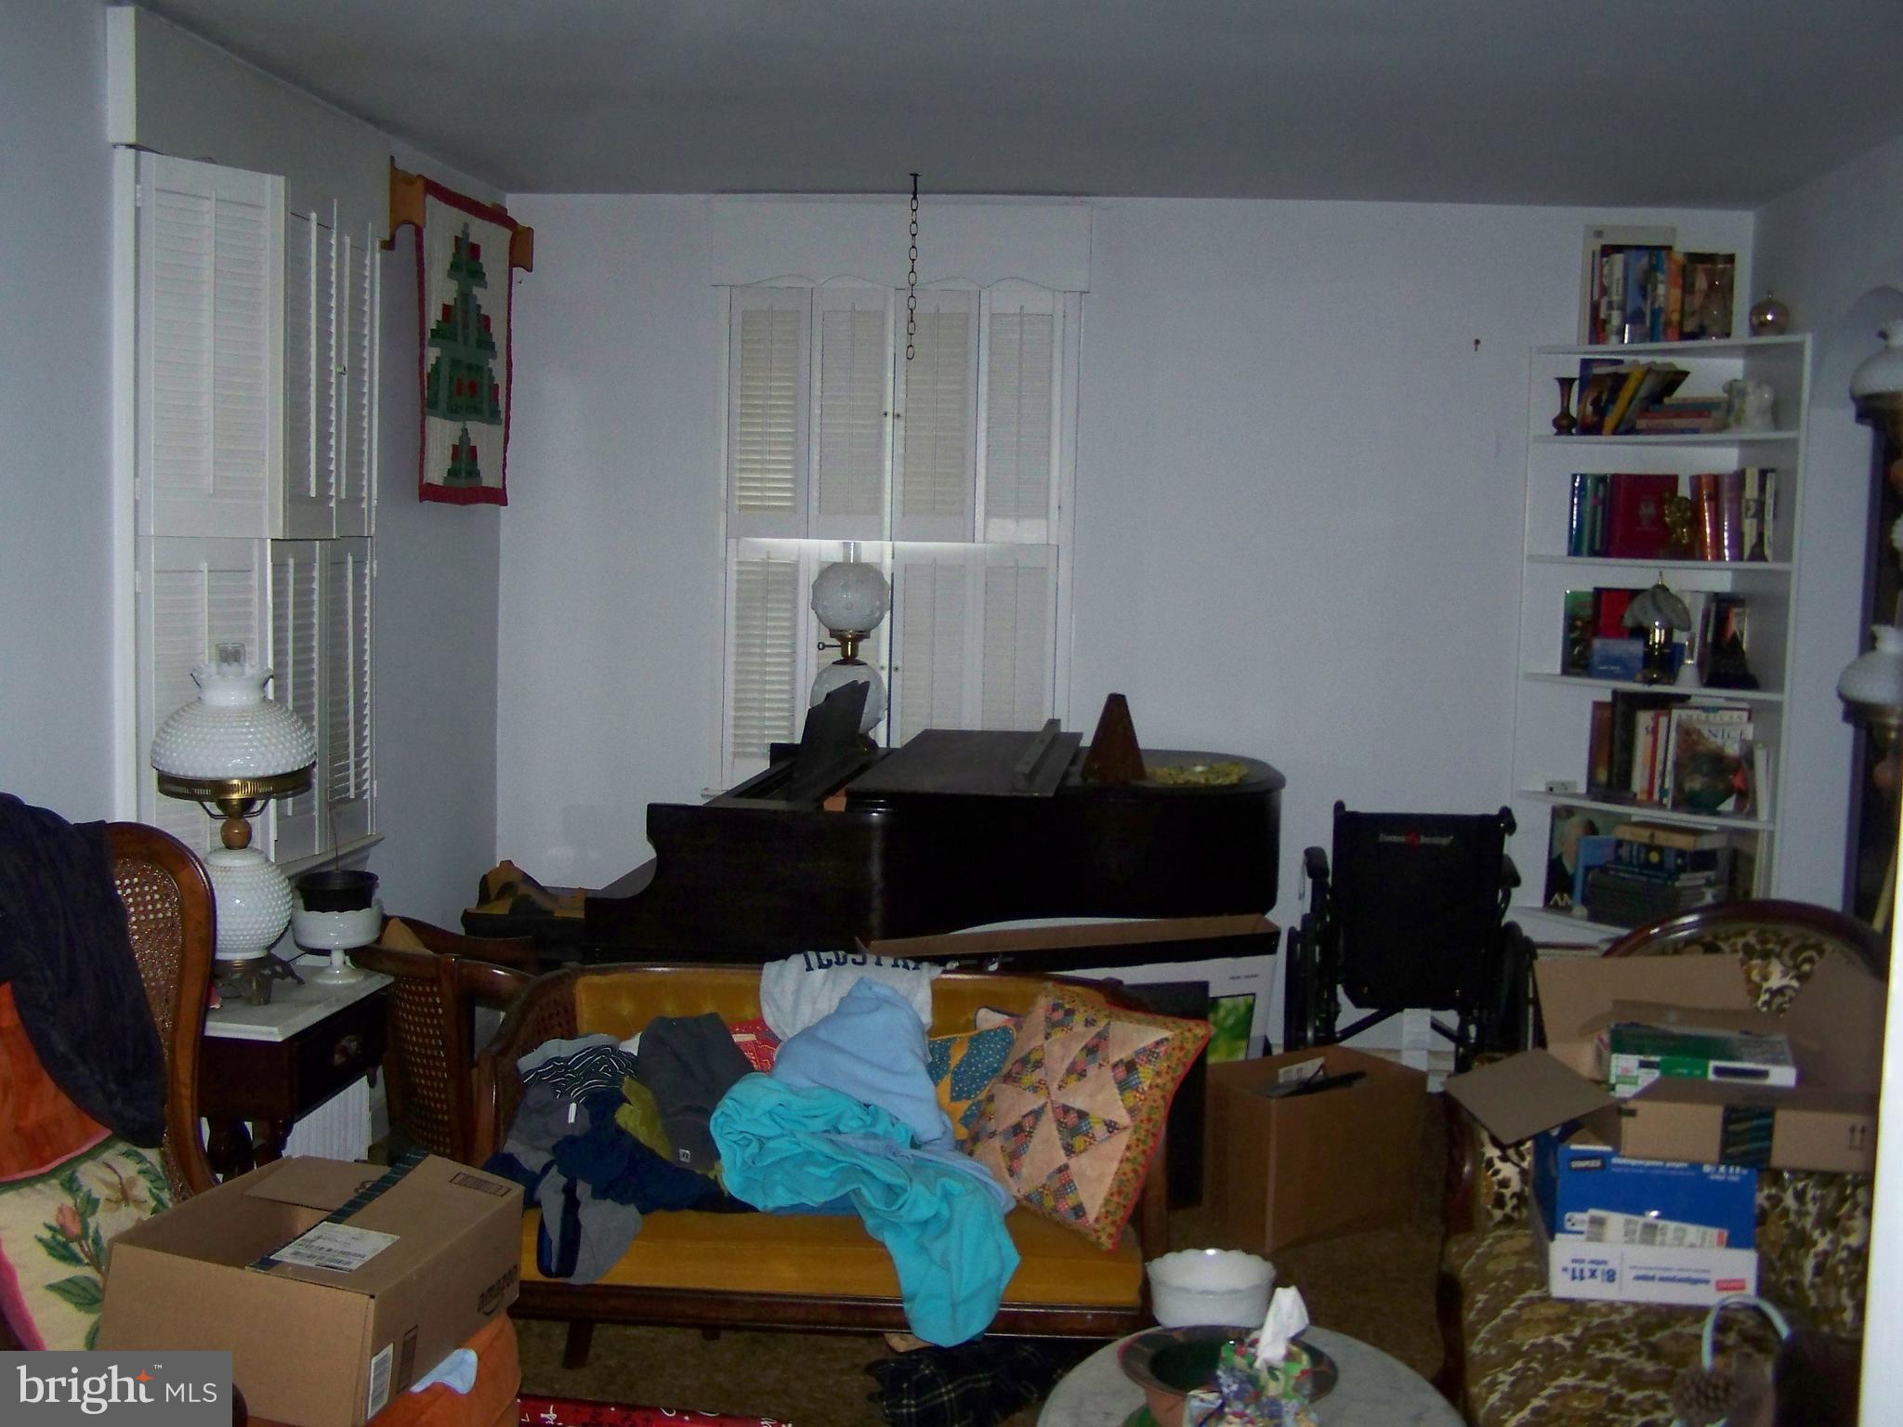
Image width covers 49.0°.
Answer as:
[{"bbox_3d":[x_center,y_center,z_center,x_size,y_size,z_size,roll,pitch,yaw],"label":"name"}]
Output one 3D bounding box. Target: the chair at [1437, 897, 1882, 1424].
[{"bbox_3d":[1.208,0.790,3.134,0.740,0.950,0.850,4,5,27],"label":"chair"}]

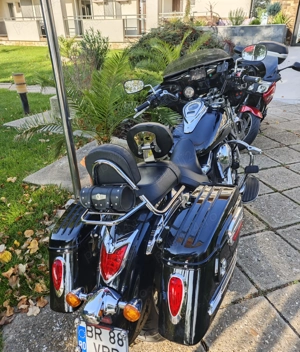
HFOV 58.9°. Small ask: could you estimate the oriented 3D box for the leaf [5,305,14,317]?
[{"bbox_3d":[-0.856,0.819,1.619,0.070,0.025,0.075,-22,34,-34],"label":"leaf"}]

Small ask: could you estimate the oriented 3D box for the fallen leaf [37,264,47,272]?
[{"bbox_3d":[-0.789,0.673,1.933,0.067,0.030,0.064,-11,30,-17],"label":"fallen leaf"}]

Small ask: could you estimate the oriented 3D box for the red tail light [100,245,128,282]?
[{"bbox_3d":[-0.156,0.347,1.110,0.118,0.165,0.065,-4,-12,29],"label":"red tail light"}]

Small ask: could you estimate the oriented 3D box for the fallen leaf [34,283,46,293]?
[{"bbox_3d":[-0.735,0.749,1.784,0.074,0.030,0.069,-11,30,-17],"label":"fallen leaf"}]

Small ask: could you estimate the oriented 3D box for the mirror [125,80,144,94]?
[{"bbox_3d":[-0.128,-0.730,2.187,0.160,0.105,0.050,-9,27,3],"label":"mirror"}]

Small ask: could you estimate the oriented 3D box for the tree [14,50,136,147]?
[{"bbox_3d":[-1.088,-1.032,3.736,1.600,1.200,1.400,-9,30,-14],"label":"tree"}]

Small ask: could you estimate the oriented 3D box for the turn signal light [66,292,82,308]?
[{"bbox_3d":[-0.335,0.553,1.180,0.060,0.060,0.060,2,27,27],"label":"turn signal light"}]

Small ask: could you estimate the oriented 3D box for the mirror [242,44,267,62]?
[{"bbox_3d":[0.753,-0.886,1.915,0.165,0.110,0.050,-1,28,18],"label":"mirror"}]

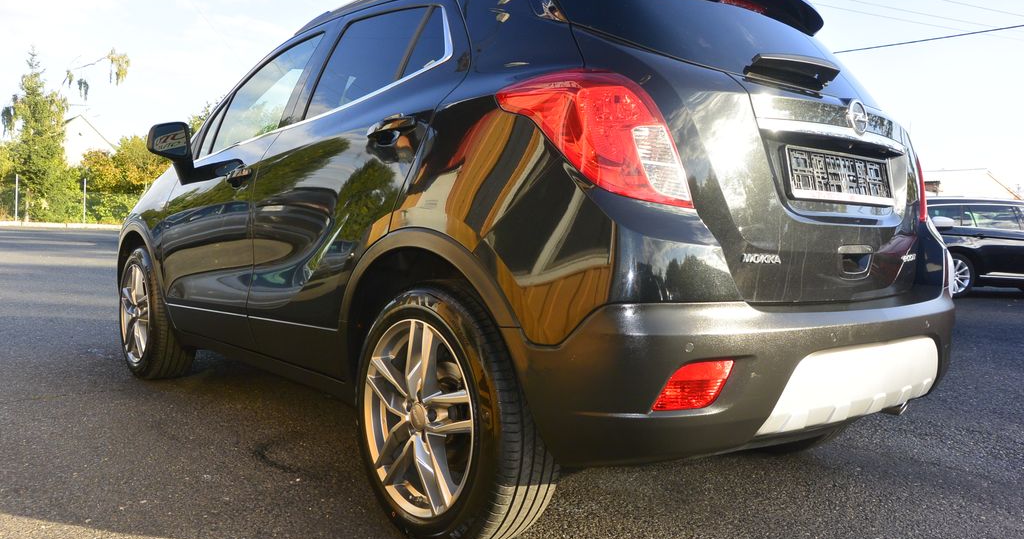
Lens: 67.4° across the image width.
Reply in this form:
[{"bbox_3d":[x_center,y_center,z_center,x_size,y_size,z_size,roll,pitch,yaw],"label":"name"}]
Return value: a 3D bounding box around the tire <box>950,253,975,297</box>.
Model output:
[{"bbox_3d":[6.112,0.090,10.697,0.660,0.660,0.220,1,3,-13],"label":"tire"}]

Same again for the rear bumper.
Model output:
[{"bbox_3d":[0.785,0.216,2.068,1.760,0.380,0.470,-1,4,-40],"label":"rear bumper"}]

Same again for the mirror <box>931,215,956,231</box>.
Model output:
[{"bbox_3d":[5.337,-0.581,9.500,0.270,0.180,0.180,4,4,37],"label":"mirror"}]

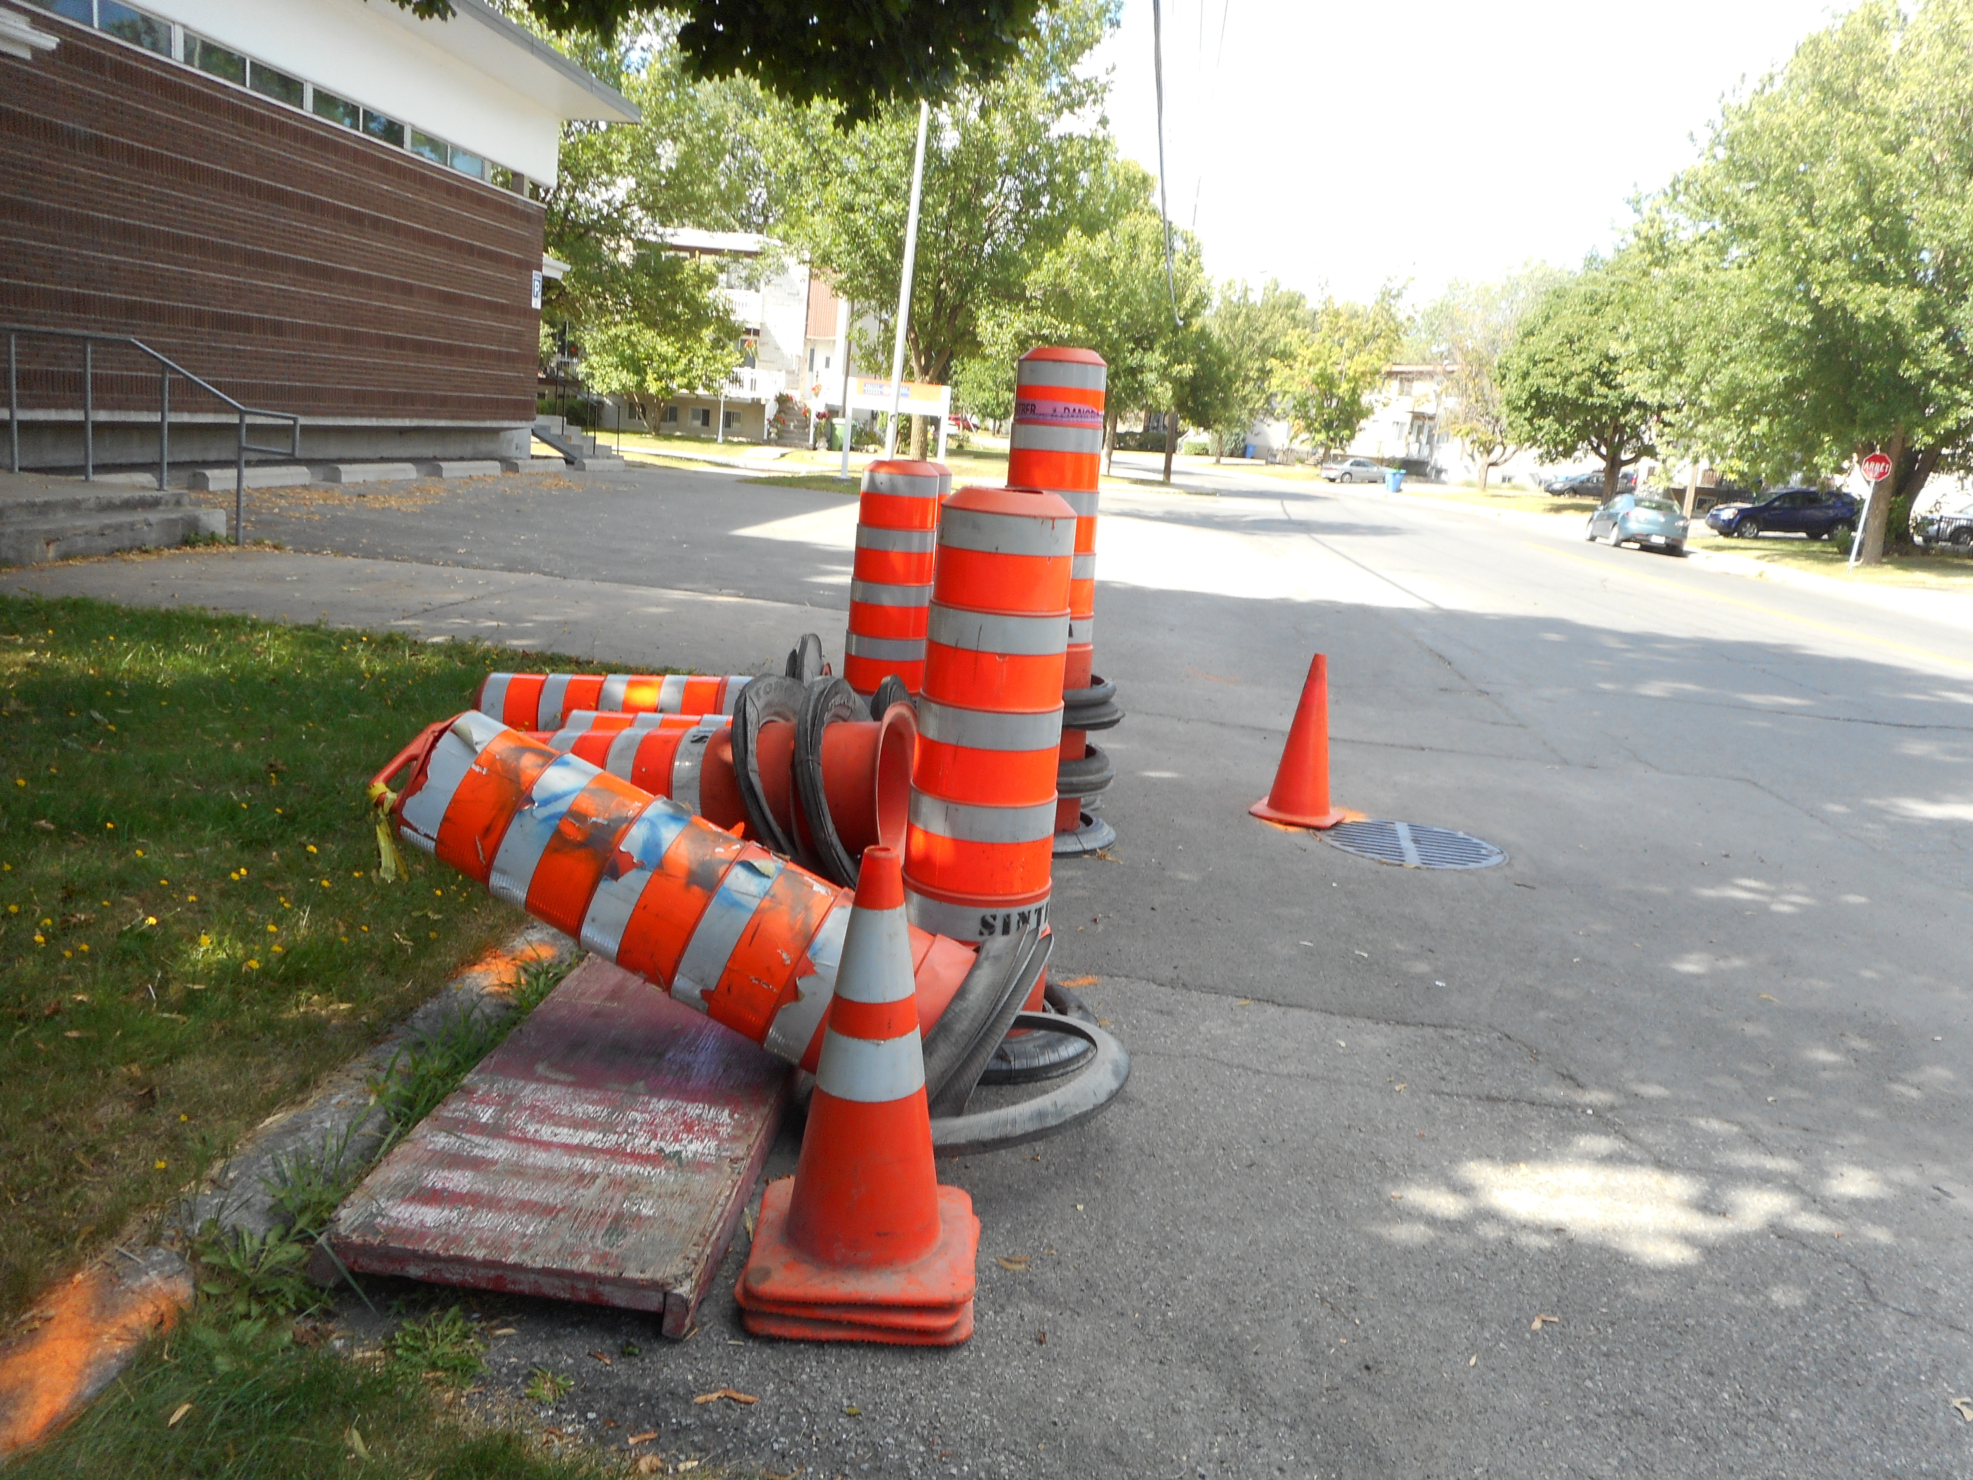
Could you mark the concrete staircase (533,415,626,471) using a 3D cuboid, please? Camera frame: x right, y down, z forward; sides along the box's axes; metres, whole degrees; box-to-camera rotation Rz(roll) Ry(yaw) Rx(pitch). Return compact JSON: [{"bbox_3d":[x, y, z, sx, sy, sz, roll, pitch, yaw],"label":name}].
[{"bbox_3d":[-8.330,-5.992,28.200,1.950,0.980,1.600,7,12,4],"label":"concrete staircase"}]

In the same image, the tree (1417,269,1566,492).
[{"bbox_3d":[27.373,-19.828,77.500,8.200,11.900,8.200,6,12,0],"label":"tree"}]

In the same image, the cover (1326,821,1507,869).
[{"bbox_3d":[1.735,0.447,5.837,0.750,0.040,0.750,7,12,4],"label":"cover"}]

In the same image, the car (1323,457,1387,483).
[{"bbox_3d":[21.369,-15.240,81.049,4.600,1.420,1.760,2,13,-15],"label":"car"}]

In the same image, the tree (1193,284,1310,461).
[{"bbox_3d":[17.863,-25.391,98.000,9.000,12.200,9.000,6,12,0],"label":"tree"}]

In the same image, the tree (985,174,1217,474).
[{"bbox_3d":[4.655,-16.679,57.000,9.300,12.200,9.300,6,12,0],"label":"tree"}]

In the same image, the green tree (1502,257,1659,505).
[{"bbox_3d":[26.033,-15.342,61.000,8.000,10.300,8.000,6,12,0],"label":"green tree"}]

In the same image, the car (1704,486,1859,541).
[{"bbox_3d":[25.039,-7.194,44.404,4.750,1.700,1.810,4,12,3],"label":"car"}]

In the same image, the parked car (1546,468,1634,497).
[{"bbox_3d":[30.673,-13.079,72.740,4.400,1.500,1.760,6,12,2],"label":"parked car"}]

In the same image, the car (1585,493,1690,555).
[{"bbox_3d":[18.171,-6.095,39.643,1.760,1.470,4.500,8,12,9],"label":"car"}]

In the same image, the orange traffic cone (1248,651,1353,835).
[{"bbox_3d":[1.380,-0.018,6.038,0.370,0.710,0.370,11,13,23],"label":"orange traffic cone"}]

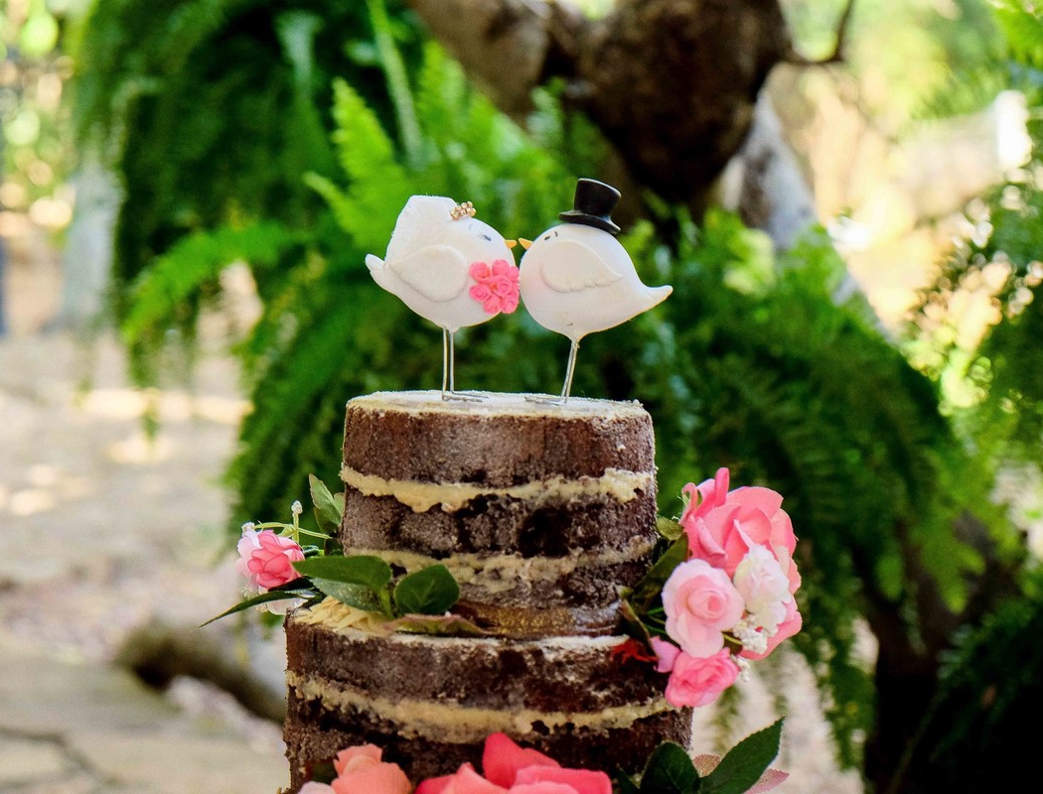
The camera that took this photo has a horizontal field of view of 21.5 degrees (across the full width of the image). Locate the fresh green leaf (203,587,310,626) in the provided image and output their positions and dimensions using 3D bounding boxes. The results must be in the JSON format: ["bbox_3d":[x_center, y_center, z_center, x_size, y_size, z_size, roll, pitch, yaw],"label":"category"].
[{"bbox_3d":[-0.132,0.103,1.365,0.059,0.014,0.027,-16,4,1],"label":"fresh green leaf"}]

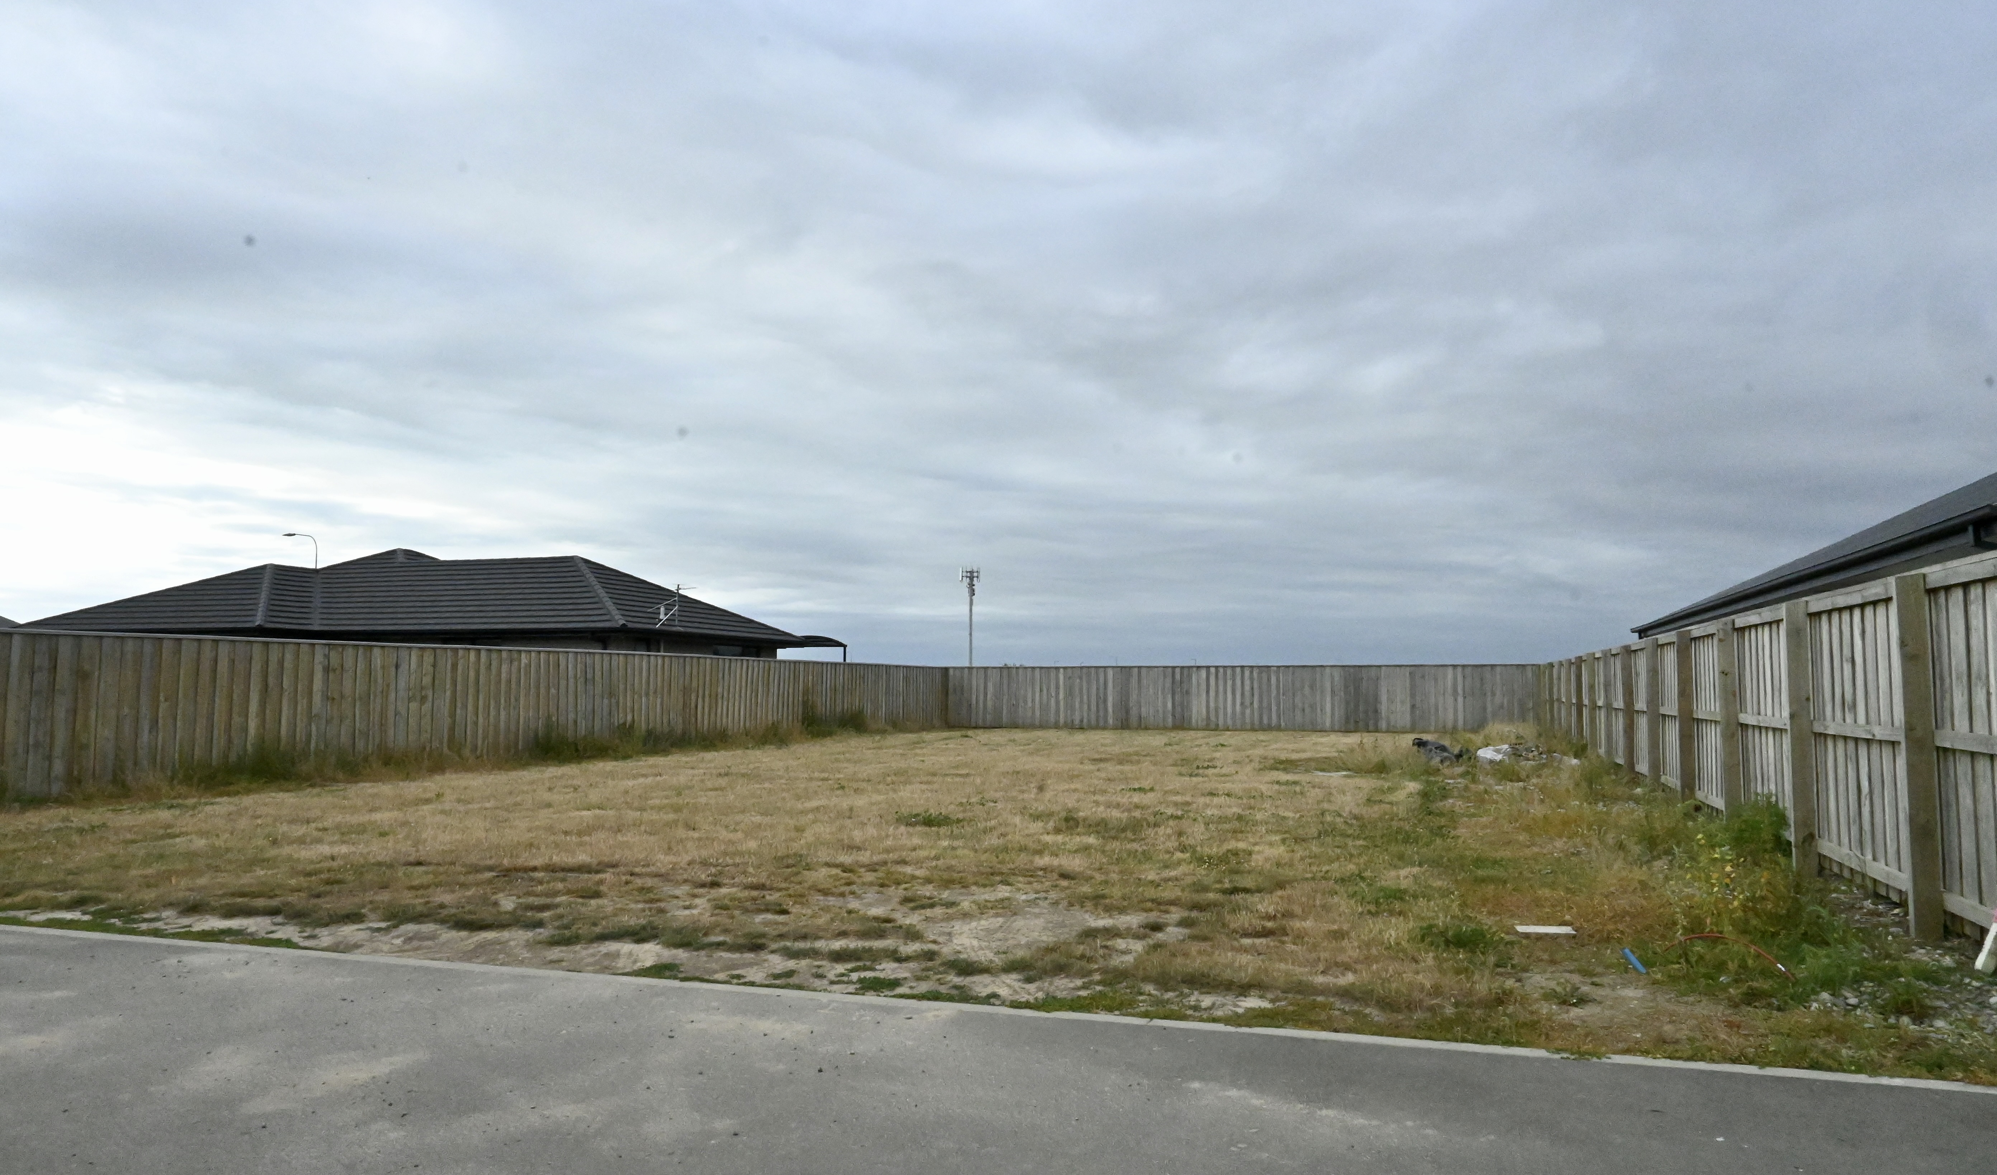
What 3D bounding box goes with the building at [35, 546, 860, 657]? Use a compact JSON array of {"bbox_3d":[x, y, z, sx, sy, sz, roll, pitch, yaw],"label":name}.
[{"bbox_3d":[-14.004,1.339,35.614,16.400,5.100,13.800,-1,-5,18],"label":"building"}]

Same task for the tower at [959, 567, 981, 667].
[{"bbox_3d":[-4.668,7.026,216.797,3.350,21.000,3.350,0,-4,0],"label":"tower"}]

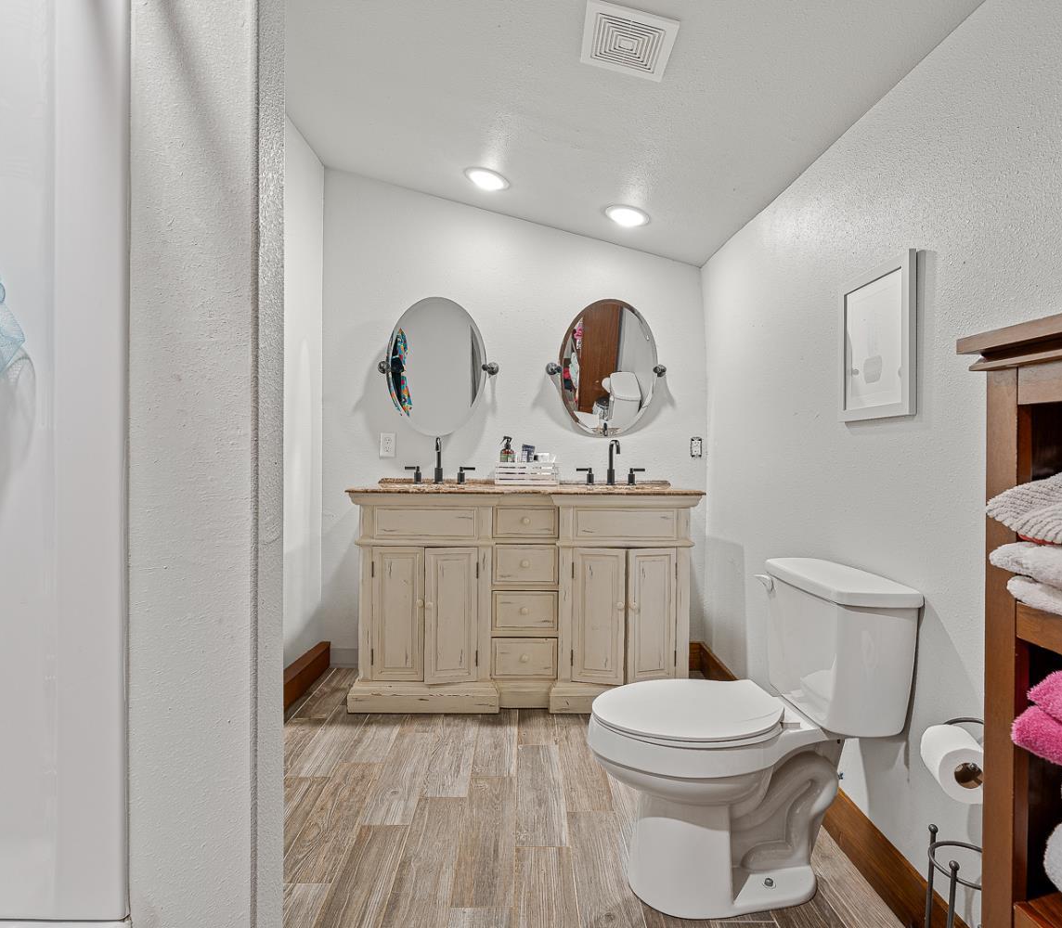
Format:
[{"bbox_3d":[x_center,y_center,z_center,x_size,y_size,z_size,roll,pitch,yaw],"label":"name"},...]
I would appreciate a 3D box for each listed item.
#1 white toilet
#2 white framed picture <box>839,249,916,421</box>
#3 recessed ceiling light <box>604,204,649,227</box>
[{"bbox_3d":[0.500,0.671,1.605,0.725,0.776,0.462,0,1,-1],"label":"white toilet"},{"bbox_3d":[0.876,-0.305,1.581,0.021,0.383,0.312,0,1,-1],"label":"white framed picture"},{"bbox_3d":[0.425,-1.083,2.722,0.195,0.025,0.195,15,1,-1],"label":"recessed ceiling light"}]

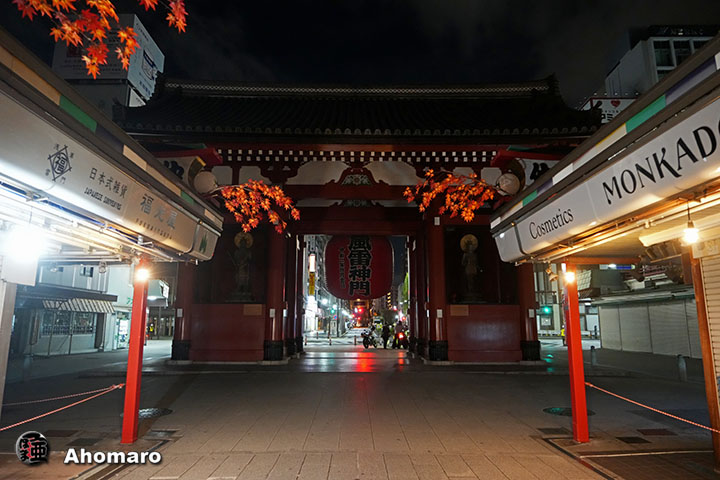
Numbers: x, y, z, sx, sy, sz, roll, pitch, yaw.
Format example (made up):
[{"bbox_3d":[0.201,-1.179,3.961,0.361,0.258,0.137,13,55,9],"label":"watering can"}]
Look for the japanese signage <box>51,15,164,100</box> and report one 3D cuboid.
[{"bbox_3d":[-14.480,-10.150,28.100,4.100,3.950,4.100,0,-10,0],"label":"japanese signage"}]

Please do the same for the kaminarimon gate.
[{"bbox_3d":[-0.100,-1.350,21.500,17.300,12.600,10.200,0,-10,0],"label":"kaminarimon gate"}]

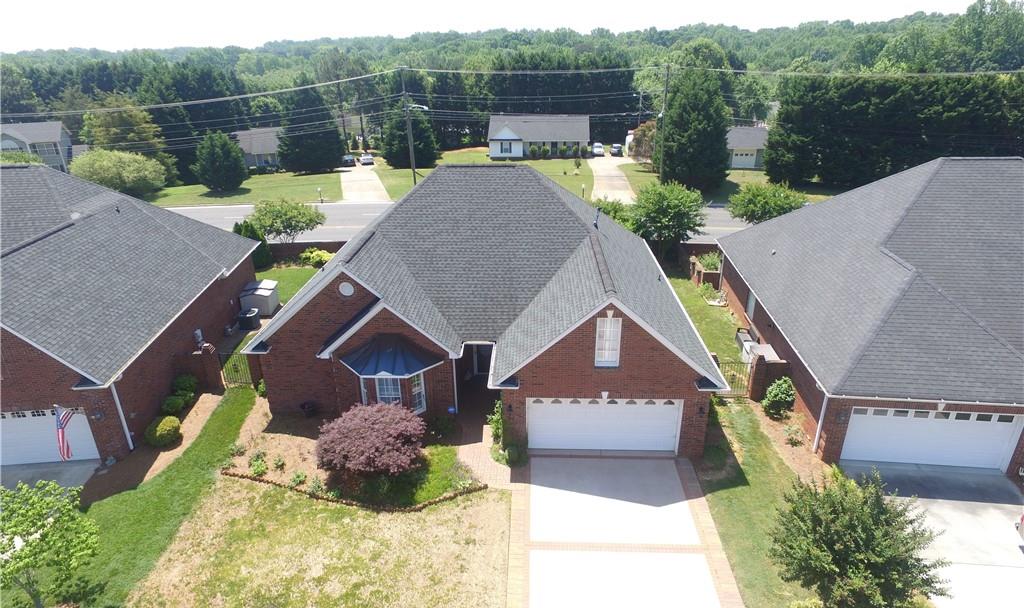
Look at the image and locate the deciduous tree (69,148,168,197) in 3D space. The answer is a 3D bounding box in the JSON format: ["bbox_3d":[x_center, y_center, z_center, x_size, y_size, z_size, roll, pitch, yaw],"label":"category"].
[{"bbox_3d":[-38.088,-12.852,57.952,8.300,4.400,7.600,0,23,2],"label":"deciduous tree"}]

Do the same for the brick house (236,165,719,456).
[{"bbox_3d":[-1.161,-1.506,24.990,16.010,7.920,15.680,0,23,2],"label":"brick house"}]

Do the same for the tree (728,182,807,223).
[{"bbox_3d":[15.596,-5.182,37.191,4.500,4.600,4.400,0,23,2],"label":"tree"}]

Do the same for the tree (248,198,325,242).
[{"bbox_3d":[-14.840,-5.047,39.359,4.800,3.700,4.500,0,23,2],"label":"tree"}]

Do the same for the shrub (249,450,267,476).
[{"bbox_3d":[-8.167,5.133,19.084,0.600,0.600,0.600,0,23,2],"label":"shrub"}]

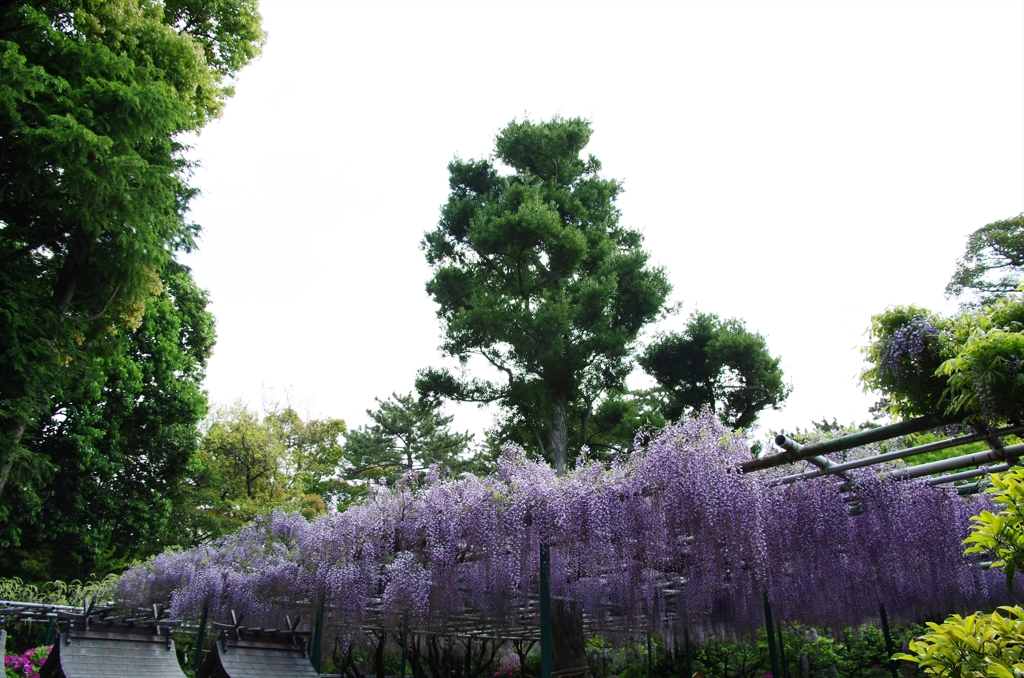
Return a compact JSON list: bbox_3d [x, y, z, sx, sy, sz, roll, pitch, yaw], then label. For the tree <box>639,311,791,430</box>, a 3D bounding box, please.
[{"bbox_3d":[4.600,3.561,14.427,3.600,9.500,3.600,0,-27,0],"label":"tree"}]

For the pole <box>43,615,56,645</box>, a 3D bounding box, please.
[{"bbox_3d":[-8.600,6.292,12.171,0.090,2.600,0.090,0,-27,0],"label":"pole"}]

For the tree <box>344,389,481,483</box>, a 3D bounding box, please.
[{"bbox_3d":[-3.200,6.772,22.324,5.000,10.800,5.000,0,-27,0],"label":"tree"}]

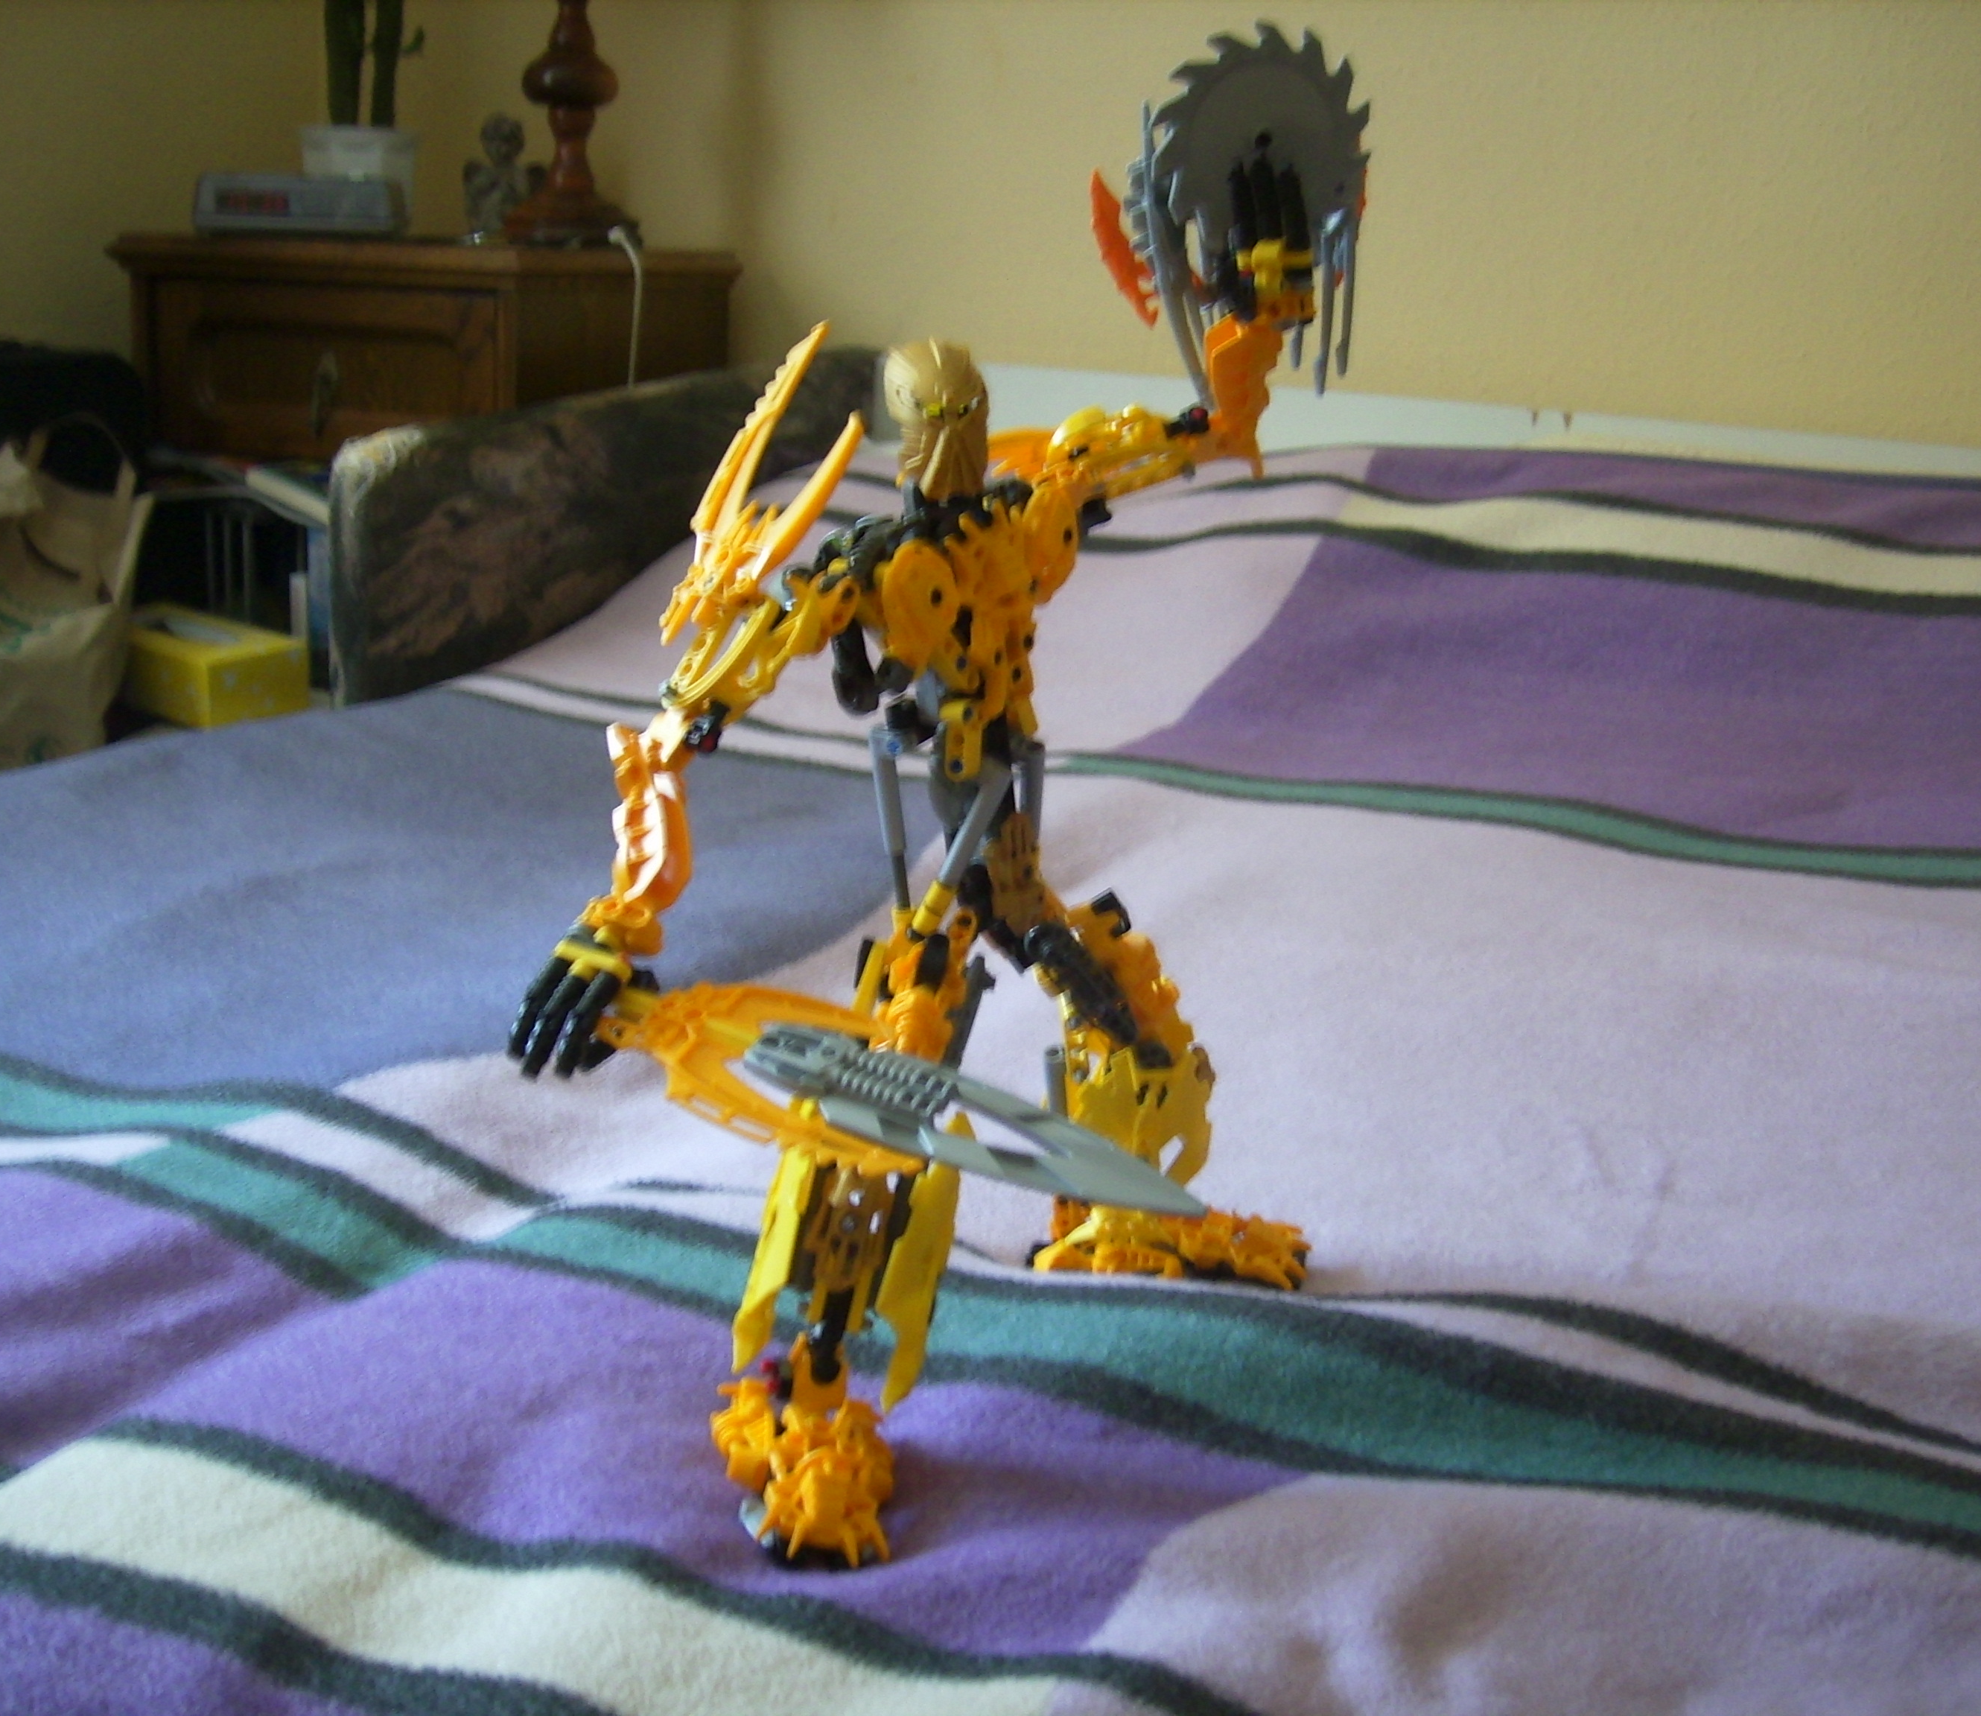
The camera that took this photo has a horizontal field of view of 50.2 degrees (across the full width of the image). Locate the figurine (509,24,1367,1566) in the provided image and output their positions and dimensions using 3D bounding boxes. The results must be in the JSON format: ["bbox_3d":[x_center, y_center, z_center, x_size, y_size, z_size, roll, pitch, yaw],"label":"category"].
[{"bbox_3d":[0.006,-0.026,0.597,0.273,0.413,0.218,-6,18,-24],"label":"figurine"}]

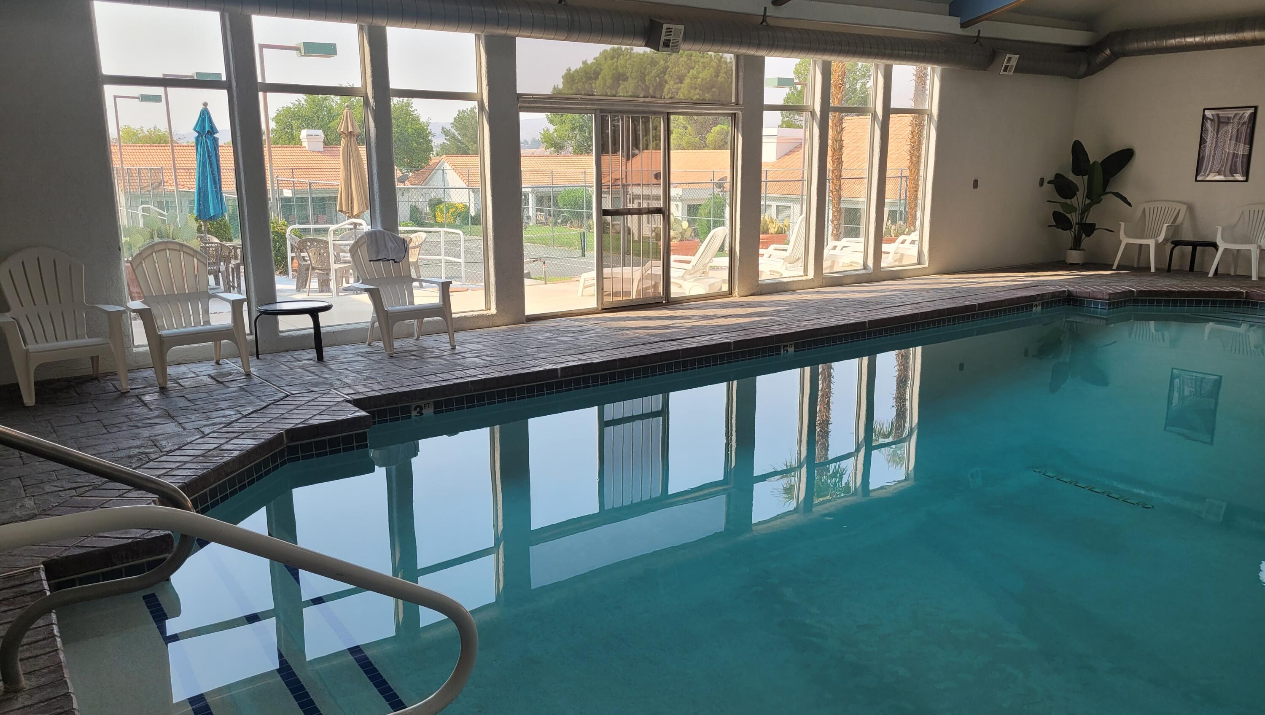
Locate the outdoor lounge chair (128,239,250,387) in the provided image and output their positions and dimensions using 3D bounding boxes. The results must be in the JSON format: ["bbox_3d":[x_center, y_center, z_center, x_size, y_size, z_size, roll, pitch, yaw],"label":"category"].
[{"bbox_3d":[-3.194,-0.347,6.787,0.750,0.930,0.780,-10,15,-37],"label":"outdoor lounge chair"}]

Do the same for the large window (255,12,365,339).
[{"bbox_3d":[-2.525,-1.452,7.639,0.853,2.431,0.110,-9,15,-35],"label":"large window"}]

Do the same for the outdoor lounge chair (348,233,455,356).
[{"bbox_3d":[-1.922,-0.539,7.760,0.760,0.920,0.730,-9,15,-35],"label":"outdoor lounge chair"}]

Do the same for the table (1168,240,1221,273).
[{"bbox_3d":[7.381,-1.302,12.501,0.562,0.395,0.562,-9,15,-35],"label":"table"}]

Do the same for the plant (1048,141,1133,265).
[{"bbox_3d":[6.434,-2.181,13.447,0.699,1.733,0.942,-9,15,-35],"label":"plant"}]

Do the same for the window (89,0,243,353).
[{"bbox_3d":[-3.352,-1.306,7.038,0.874,2.447,0.122,-9,15,-35],"label":"window"}]

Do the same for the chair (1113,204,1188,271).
[{"bbox_3d":[7.003,-1.646,12.887,0.593,0.912,0.623,-9,15,-35],"label":"chair"}]

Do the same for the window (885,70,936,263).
[{"bbox_3d":[3.429,-2.353,11.908,0.882,2.447,0.122,-9,15,-35],"label":"window"}]

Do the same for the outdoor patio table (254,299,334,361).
[{"bbox_3d":[-2.607,-0.197,7.370,0.570,0.390,0.570,-9,15,-35],"label":"outdoor patio table"}]

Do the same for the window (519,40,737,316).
[{"bbox_3d":[-0.002,-1.780,9.450,2.627,2.559,0.130,-9,15,-35],"label":"window"}]

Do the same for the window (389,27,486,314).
[{"bbox_3d":[-1.667,-1.559,8.249,0.889,2.432,0.122,-9,15,-35],"label":"window"}]

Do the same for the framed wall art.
[{"bbox_3d":[7.696,-2.756,12.308,0.035,0.930,0.640,-9,15,-35],"label":"framed wall art"}]

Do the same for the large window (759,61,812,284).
[{"bbox_3d":[1.696,-2.107,10.647,0.838,2.431,0.110,-9,15,-35],"label":"large window"}]

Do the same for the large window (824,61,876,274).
[{"bbox_3d":[2.541,-2.238,11.249,0.861,2.431,0.110,-9,15,-35],"label":"large window"}]

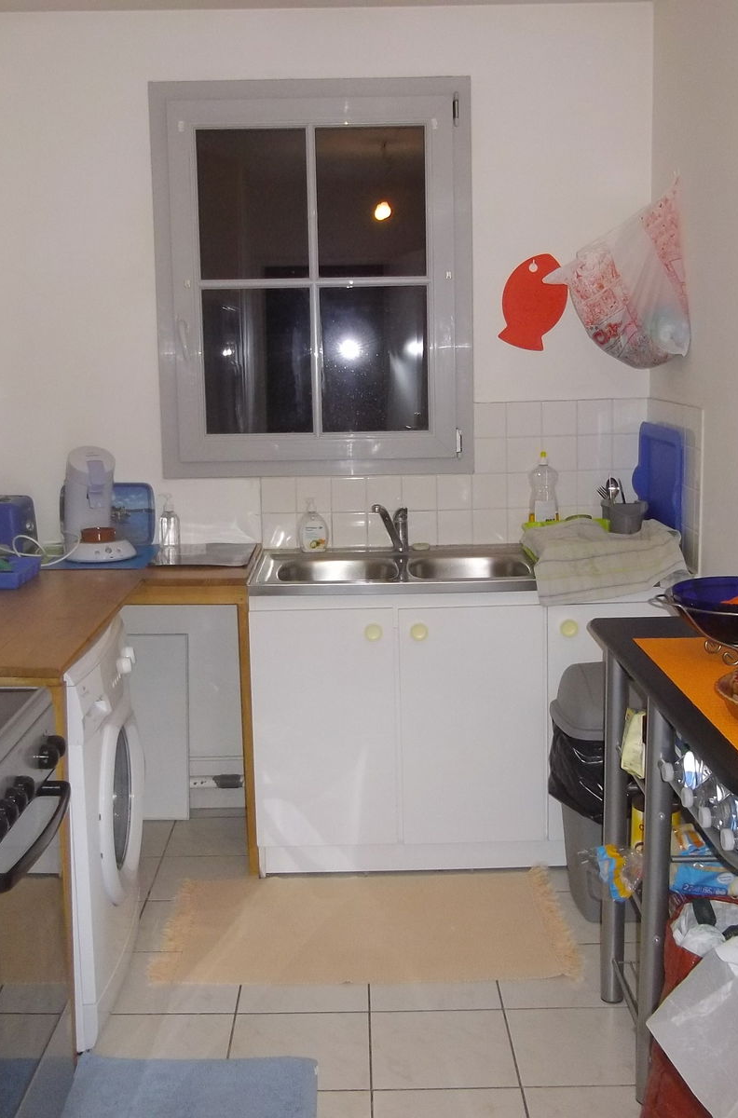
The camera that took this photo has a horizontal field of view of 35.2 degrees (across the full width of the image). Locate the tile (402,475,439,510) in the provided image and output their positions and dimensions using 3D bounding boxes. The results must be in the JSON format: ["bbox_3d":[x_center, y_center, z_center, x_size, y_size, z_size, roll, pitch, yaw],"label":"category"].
[{"bbox_3d":[0.162,-0.208,3.687,0.109,0.109,0.008,-1,9,-1],"label":"tile"}]

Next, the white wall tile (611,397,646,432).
[{"bbox_3d":[0.823,-0.448,3.661,0.109,0.109,0.008,-1,9,-1],"label":"white wall tile"}]

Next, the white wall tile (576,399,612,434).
[{"bbox_3d":[0.699,-0.436,3.595,0.109,0.109,0.010,-1,8,-1],"label":"white wall tile"}]

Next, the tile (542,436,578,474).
[{"bbox_3d":[0.599,-0.327,3.648,0.108,0.108,0.009,-1,8,-1],"label":"tile"}]

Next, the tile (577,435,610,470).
[{"bbox_3d":[0.714,-0.335,3.677,0.109,0.109,0.008,-1,9,-1],"label":"tile"}]

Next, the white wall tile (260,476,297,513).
[{"bbox_3d":[-0.280,-0.198,3.615,0.109,0.109,0.010,-1,8,-1],"label":"white wall tile"}]

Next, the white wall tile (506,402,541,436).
[{"bbox_3d":[0.490,-0.435,3.647,0.108,0.108,0.010,-1,8,-1],"label":"white wall tile"}]

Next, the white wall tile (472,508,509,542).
[{"bbox_3d":[0.385,-0.103,3.677,0.108,0.108,0.009,-1,8,-1],"label":"white wall tile"}]

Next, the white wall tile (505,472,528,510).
[{"bbox_3d":[0.484,-0.212,3.624,0.109,0.109,0.010,-1,8,-1],"label":"white wall tile"}]

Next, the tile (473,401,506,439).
[{"bbox_3d":[0.377,-0.427,3.591,0.109,0.109,0.010,-1,8,-1],"label":"tile"}]

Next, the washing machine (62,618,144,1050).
[{"bbox_3d":[-0.824,0.582,2.678,0.590,0.850,0.600,-1,9,-1],"label":"washing machine"}]

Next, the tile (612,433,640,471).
[{"bbox_3d":[0.827,-0.338,3.678,0.109,0.109,0.008,-1,9,-1],"label":"tile"}]

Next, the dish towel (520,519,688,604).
[{"bbox_3d":[0.663,-0.004,3.315,0.455,0.192,0.404,-1,8,-1],"label":"dish towel"}]

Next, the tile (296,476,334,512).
[{"bbox_3d":[-0.171,-0.201,3.655,0.108,0.108,0.009,-1,8,-1],"label":"tile"}]

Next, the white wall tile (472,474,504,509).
[{"bbox_3d":[0.384,-0.214,3.690,0.109,0.109,0.008,-1,9,-1],"label":"white wall tile"}]

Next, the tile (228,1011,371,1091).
[{"bbox_3d":[-0.144,1.037,2.471,0.299,0.010,0.299,-1,8,-1],"label":"tile"}]

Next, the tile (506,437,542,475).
[{"bbox_3d":[0.492,-0.328,3.674,0.109,0.109,0.008,-1,9,-1],"label":"tile"}]

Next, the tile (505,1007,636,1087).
[{"bbox_3d":[0.446,1.025,2.443,0.296,0.010,0.296,-1,9,-1],"label":"tile"}]

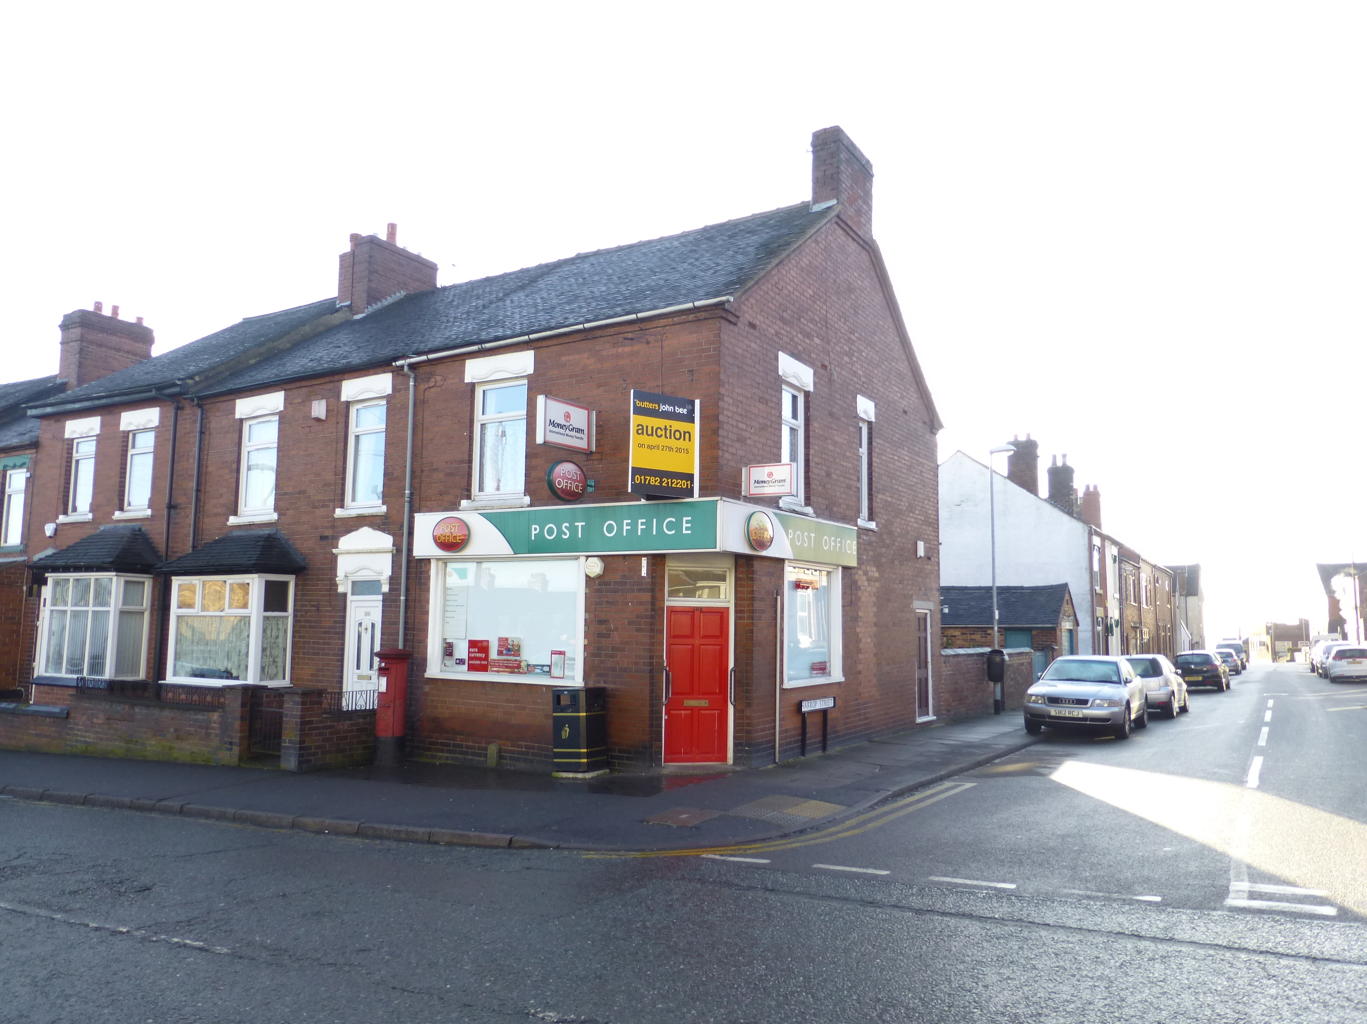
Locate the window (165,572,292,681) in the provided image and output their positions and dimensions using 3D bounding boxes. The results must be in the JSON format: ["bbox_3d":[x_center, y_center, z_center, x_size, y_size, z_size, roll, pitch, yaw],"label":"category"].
[{"bbox_3d":[-7.462,1.912,15.589,2.320,1.720,0.680,-3,-7,31],"label":"window"}]

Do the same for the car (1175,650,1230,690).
[{"bbox_3d":[19.641,6.004,36.075,1.740,1.450,4.150,-3,-7,32],"label":"car"}]

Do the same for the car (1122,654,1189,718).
[{"bbox_3d":[11.163,4.162,23.127,1.730,1.440,4.150,-3,-8,34],"label":"car"}]

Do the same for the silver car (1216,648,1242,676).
[{"bbox_3d":[31.682,8.713,55.574,1.720,1.430,4.200,-3,-7,32],"label":"silver car"}]

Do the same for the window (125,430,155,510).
[{"bbox_3d":[-10.516,-0.808,18.492,0.978,1.526,0.100,-3,-7,29],"label":"window"}]

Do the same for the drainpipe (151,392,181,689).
[{"bbox_3d":[-9.554,0.788,17.224,0.127,5.947,0.312,-3,-7,31],"label":"drainpipe"}]

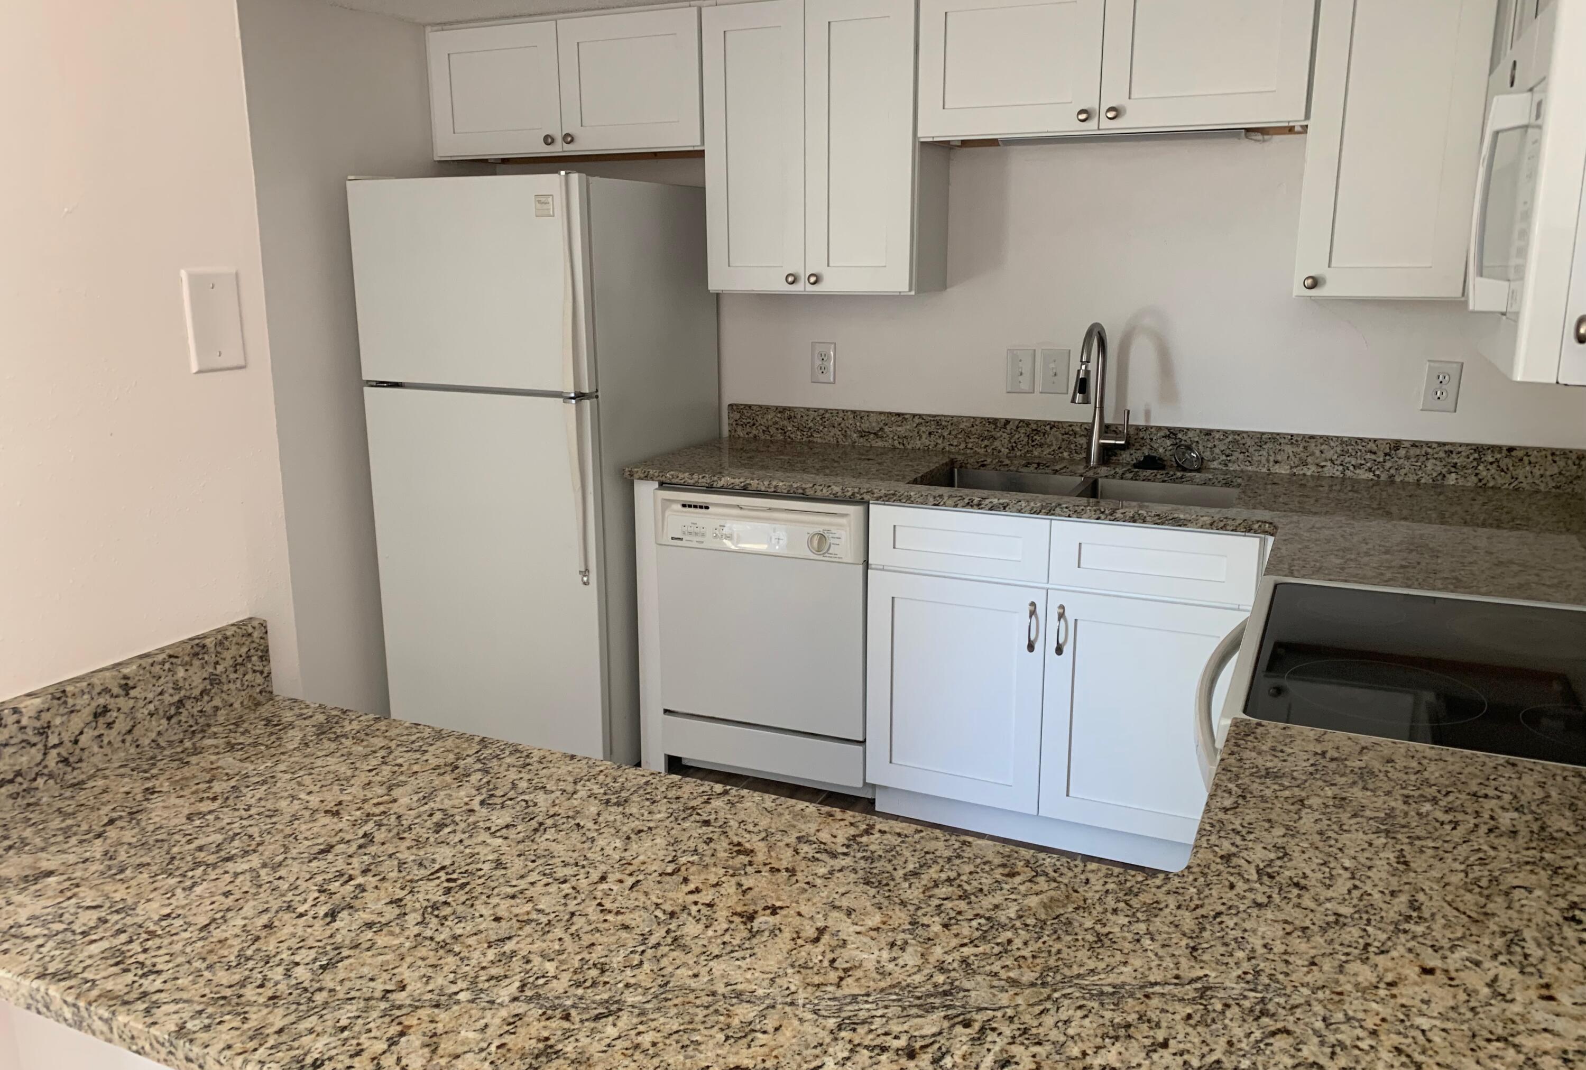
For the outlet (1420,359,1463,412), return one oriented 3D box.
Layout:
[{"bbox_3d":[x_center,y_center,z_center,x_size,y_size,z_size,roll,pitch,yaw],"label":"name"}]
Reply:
[{"bbox_3d":[1.610,-0.367,2.954,0.078,0.124,0.009,6,15,23],"label":"outlet"}]

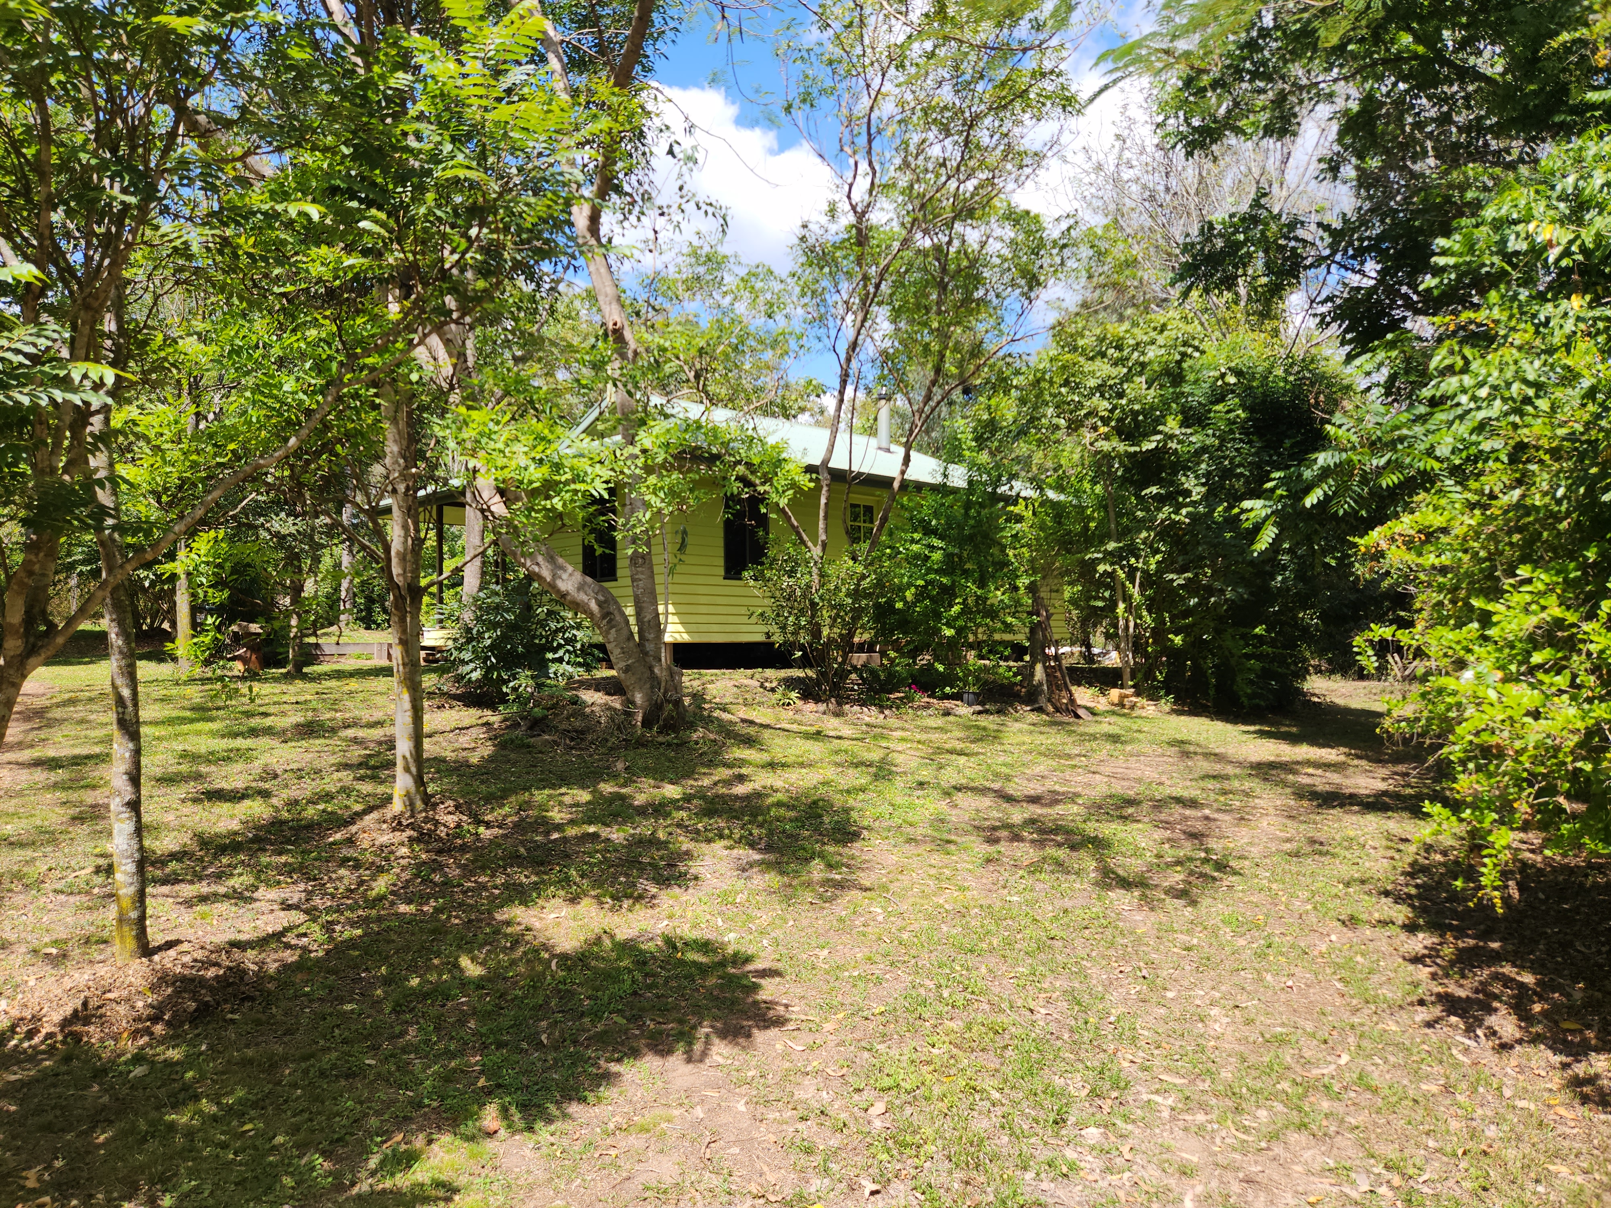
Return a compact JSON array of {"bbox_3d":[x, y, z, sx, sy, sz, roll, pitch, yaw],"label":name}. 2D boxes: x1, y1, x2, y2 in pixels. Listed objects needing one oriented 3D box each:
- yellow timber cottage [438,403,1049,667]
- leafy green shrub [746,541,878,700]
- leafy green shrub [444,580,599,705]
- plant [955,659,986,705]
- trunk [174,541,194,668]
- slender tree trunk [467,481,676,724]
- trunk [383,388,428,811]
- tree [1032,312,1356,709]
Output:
[{"bbox_3d":[-1.216,-1.413,22.946,11.800,5.240,9.700,1,-3,-44],"label":"yellow timber cottage"},{"bbox_3d":[0.078,0.203,13.300,1.642,1.986,1.500,-1,-2,0],"label":"leafy green shrub"},{"bbox_3d":[-3.579,0.476,13.500,1.900,1.540,1.700,-1,-2,0],"label":"leafy green shrub"},{"bbox_3d":[1.987,0.933,12.800,0.376,0.557,0.350,-1,-2,0],"label":"plant"},{"bbox_3d":[-10.455,-0.011,18.000,0.220,2.201,0.220,-1,-2,0],"label":"trunk"},{"bbox_3d":[-2.334,0.000,10.700,1.988,2.453,0.900,-1,-2,0],"label":"slender tree trunk"},{"bbox_3d":[-2.613,-0.029,7.000,0.280,2.765,0.280,-1,-2,0],"label":"trunk"},{"bbox_3d":[5.078,-1.177,14.000,3.800,4.971,3.500,-1,-2,20],"label":"tree"}]

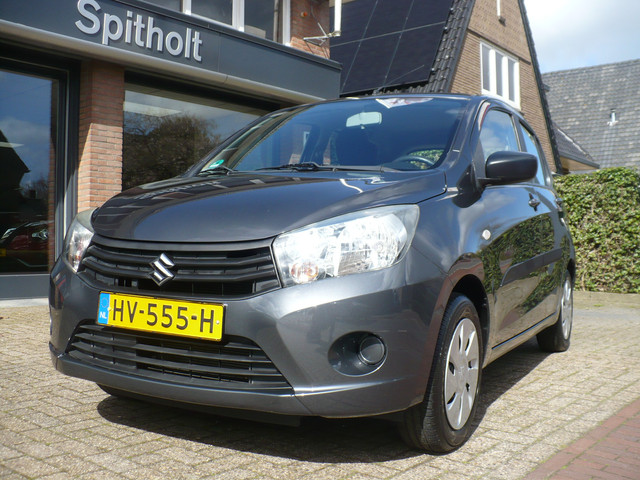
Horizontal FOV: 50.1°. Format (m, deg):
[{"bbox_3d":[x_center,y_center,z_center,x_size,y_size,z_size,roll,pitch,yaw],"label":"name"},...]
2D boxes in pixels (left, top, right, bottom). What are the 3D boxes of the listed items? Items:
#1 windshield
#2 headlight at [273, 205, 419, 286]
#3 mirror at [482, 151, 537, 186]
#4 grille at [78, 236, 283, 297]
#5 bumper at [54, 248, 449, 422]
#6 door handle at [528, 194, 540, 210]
[{"bbox_3d":[0.050,-0.487,3.159,1.240,0.120,0.860,2,33,28],"label":"windshield"},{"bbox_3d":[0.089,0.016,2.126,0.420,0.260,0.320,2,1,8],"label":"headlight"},{"bbox_3d":[0.797,-0.303,2.871,0.210,0.140,0.140,2,1,28],"label":"mirror"},{"bbox_3d":[-0.479,0.086,2.208,0.840,0.195,0.120,2,1,28],"label":"grille"},{"bbox_3d":[-0.403,0.266,2.362,1.560,0.510,0.480,2,1,28],"label":"bumper"},{"bbox_3d":[1.111,-0.194,3.520,0.050,0.065,0.180,2,1,28],"label":"door handle"}]

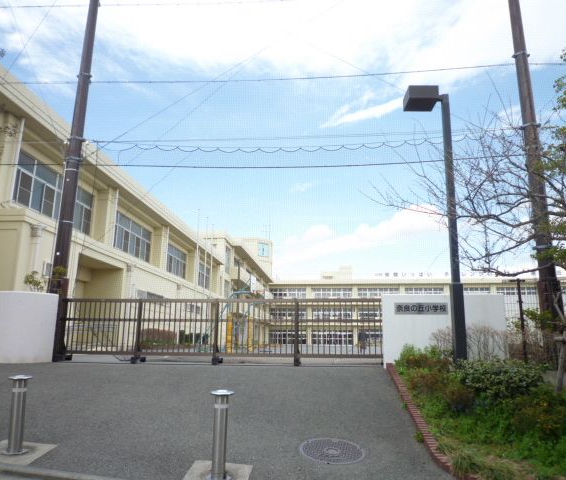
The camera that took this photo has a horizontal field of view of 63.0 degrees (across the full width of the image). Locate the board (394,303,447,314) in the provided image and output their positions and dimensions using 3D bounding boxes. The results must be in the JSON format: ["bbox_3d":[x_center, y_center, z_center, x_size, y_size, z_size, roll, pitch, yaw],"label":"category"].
[{"bbox_3d":[2.903,1.446,9.675,1.120,0.250,0.030,-1,-13,5],"label":"board"}]

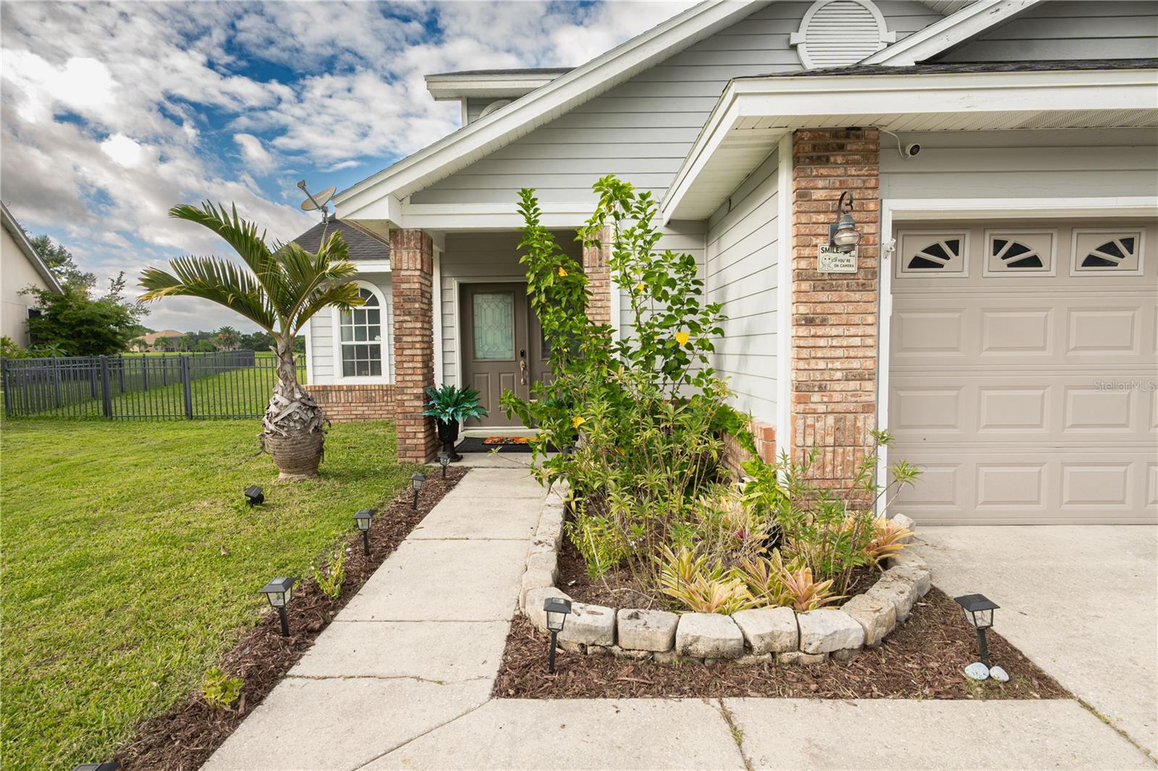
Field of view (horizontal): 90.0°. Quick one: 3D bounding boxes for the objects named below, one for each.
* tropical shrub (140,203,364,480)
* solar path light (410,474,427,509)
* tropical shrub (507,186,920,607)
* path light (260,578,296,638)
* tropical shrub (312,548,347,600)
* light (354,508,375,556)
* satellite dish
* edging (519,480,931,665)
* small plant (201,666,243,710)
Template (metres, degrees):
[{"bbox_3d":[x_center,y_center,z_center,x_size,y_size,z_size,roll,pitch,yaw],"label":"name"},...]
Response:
[{"bbox_3d":[-3.308,-0.452,5.869,2.250,2.728,1.900,0,4,1],"label":"tropical shrub"},{"bbox_3d":[-1.315,0.865,4.718,0.110,0.295,0.110,0,4,1],"label":"solar path light"},{"bbox_3d":[0.659,-0.206,3.537,2.300,2.330,1.900,0,4,1],"label":"tropical shrub"},{"bbox_3d":[-1.382,1.016,2.669,0.115,0.280,0.115,-5,4,1],"label":"path light"},{"bbox_3d":[-1.303,0.988,3.052,0.180,0.270,0.180,0,4,1],"label":"tropical shrub"},{"bbox_3d":[-1.356,0.939,3.680,0.110,0.295,0.110,0,4,1],"label":"light"},{"bbox_3d":[-5.027,-3.599,11.128,0.650,0.550,0.550,2,5,27],"label":"satellite dish"},{"bbox_3d":[0.890,0.950,3.747,2.400,0.220,2.750,0,4,1],"label":"edging"},{"bbox_3d":[-1.341,1.114,2.199,0.150,0.150,0.150,0,4,1],"label":"small plant"}]

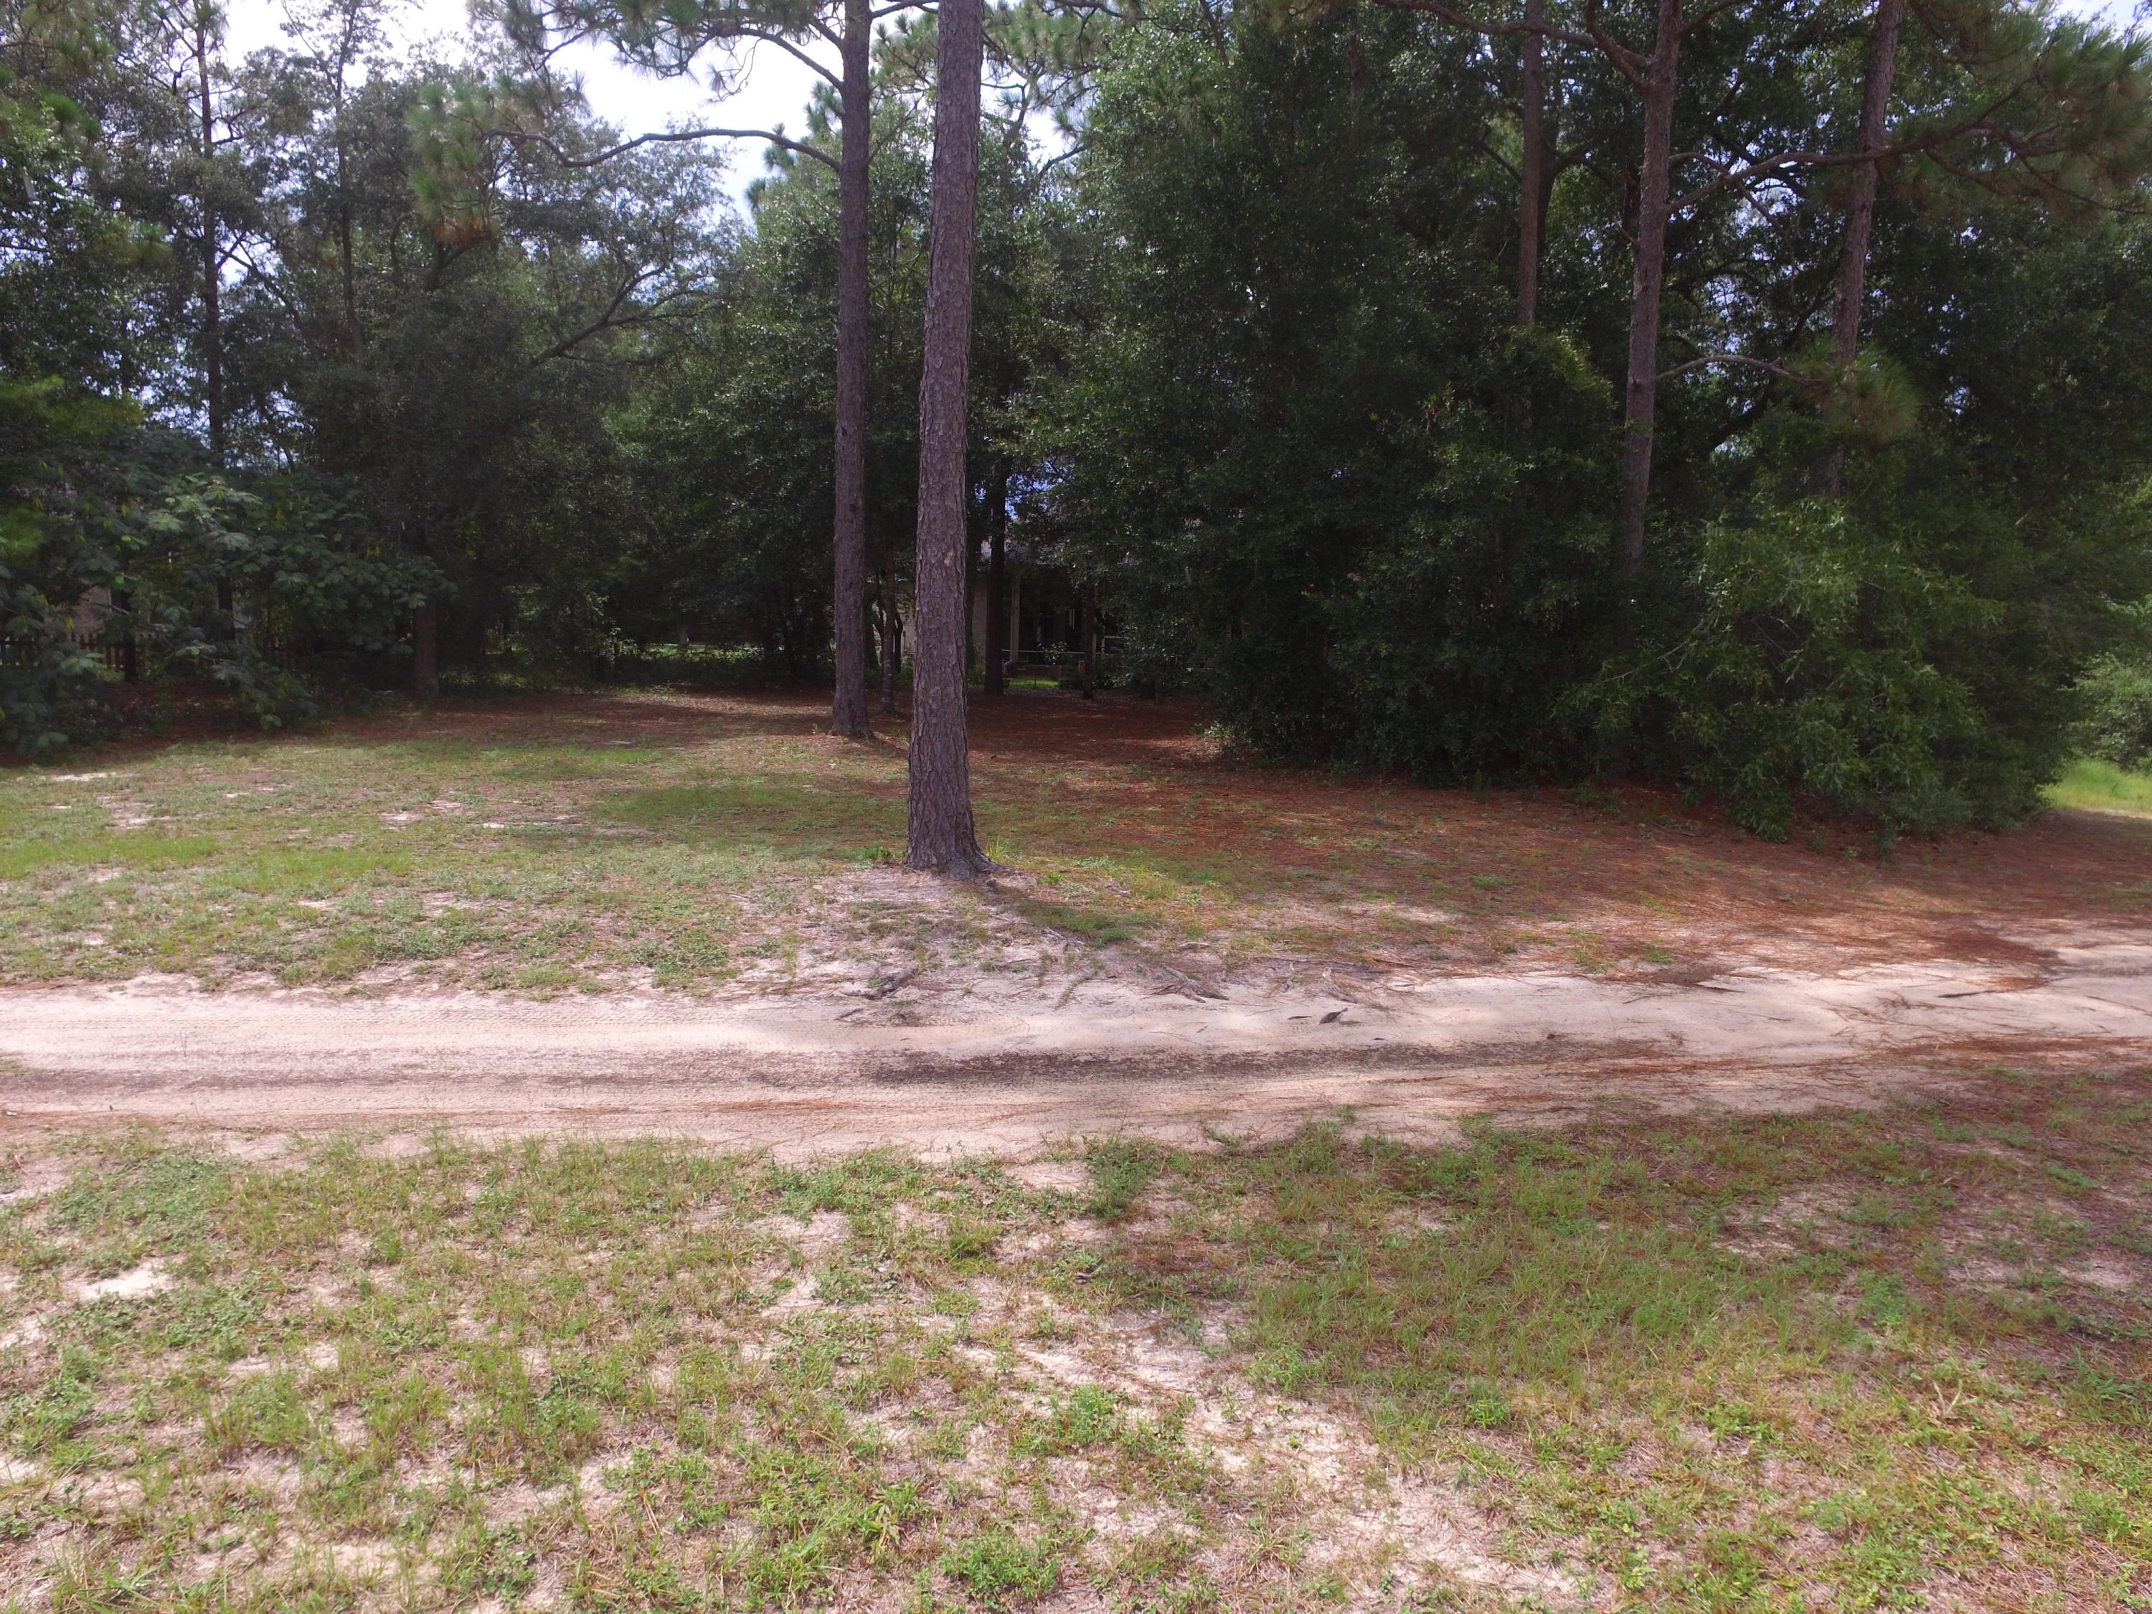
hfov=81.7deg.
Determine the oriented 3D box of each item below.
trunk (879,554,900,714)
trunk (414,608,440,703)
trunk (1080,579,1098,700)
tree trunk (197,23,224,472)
[{"bbox_3d":[-3.674,-3.383,24.346,0.320,3.080,0.320,1,9,0],"label":"trunk"},{"bbox_3d":[-13.977,-3.290,26.635,0.510,2.000,0.510,1,9,0],"label":"trunk"},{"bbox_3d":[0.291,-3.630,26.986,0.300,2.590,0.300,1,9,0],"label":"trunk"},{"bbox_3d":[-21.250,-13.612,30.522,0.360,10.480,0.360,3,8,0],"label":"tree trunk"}]

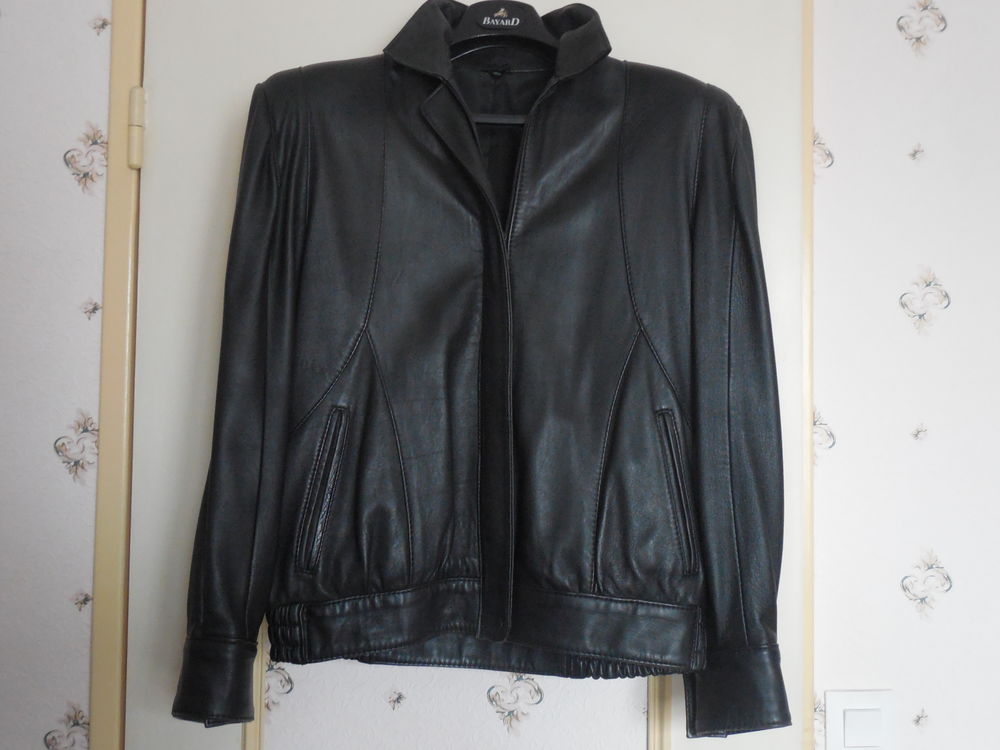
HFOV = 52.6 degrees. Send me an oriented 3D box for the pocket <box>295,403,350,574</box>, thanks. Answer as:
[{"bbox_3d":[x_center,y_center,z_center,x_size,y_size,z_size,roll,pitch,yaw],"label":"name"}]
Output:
[{"bbox_3d":[-0.180,0.116,1.025,0.031,0.168,0.020,11,-2,9],"label":"pocket"}]

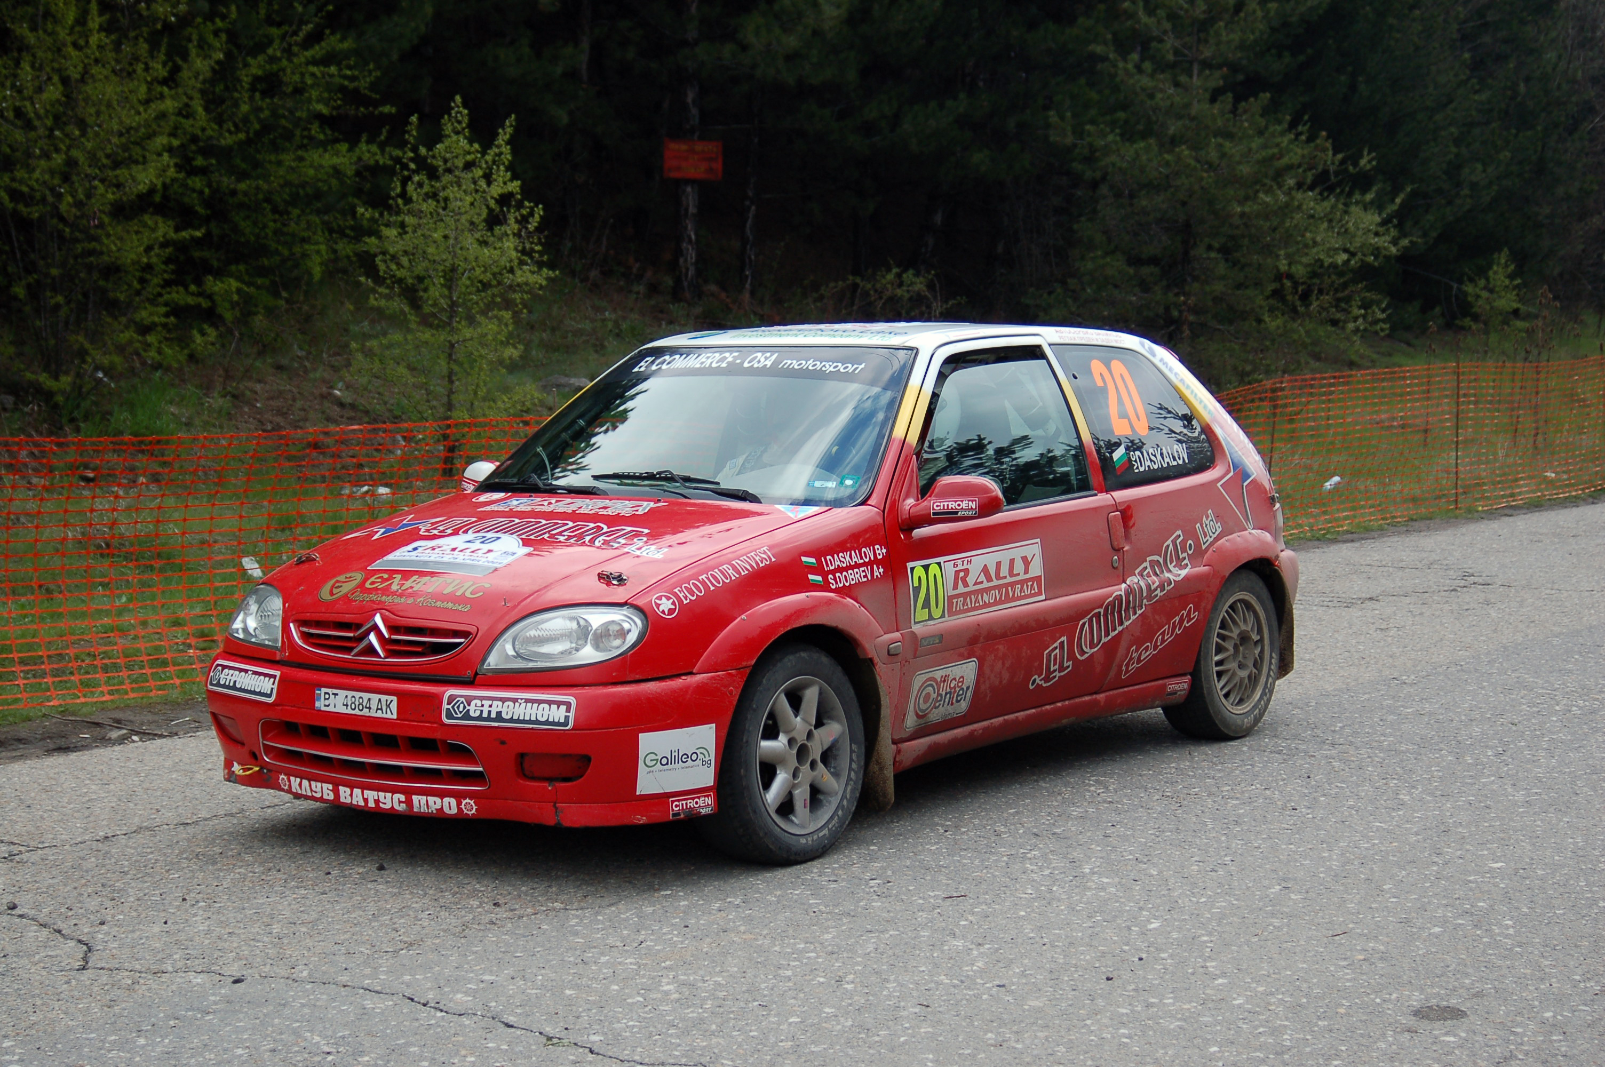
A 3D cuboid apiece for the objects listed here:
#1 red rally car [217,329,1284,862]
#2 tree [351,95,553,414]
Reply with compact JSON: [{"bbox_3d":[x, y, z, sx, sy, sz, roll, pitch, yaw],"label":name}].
[{"bbox_3d":[0.047,0.047,7.950,1.660,1.350,3.720,3,6,36],"label":"red rally car"},{"bbox_3d":[-2.417,-1.710,18.500,1.350,2.620,1.350,0,5,0],"label":"tree"}]

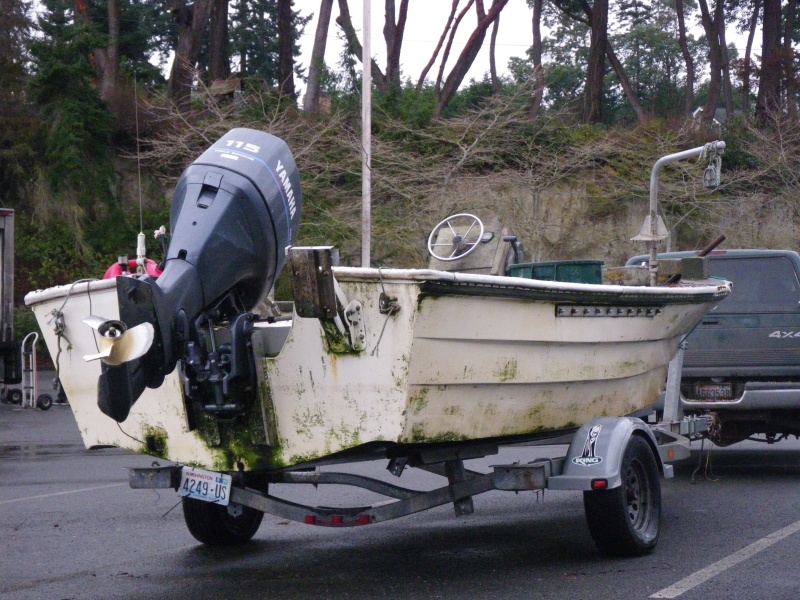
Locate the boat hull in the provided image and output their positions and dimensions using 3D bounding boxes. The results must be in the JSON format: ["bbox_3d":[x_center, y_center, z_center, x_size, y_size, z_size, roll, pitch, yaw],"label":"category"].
[{"bbox_3d":[0.797,0.319,10.881,2.170,0.930,6.850,-3,-1,29],"label":"boat hull"}]

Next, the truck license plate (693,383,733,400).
[{"bbox_3d":[2.526,0.742,14.350,0.305,0.152,0.012,-1,-1,13],"label":"truck license plate"}]

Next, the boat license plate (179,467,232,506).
[{"bbox_3d":[-1.001,0.961,9.170,0.305,0.152,0.012,7,0,27],"label":"boat license plate"}]

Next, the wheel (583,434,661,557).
[{"bbox_3d":[1.119,0.980,8.901,0.183,0.591,0.591,-3,-2,29],"label":"wheel"}]

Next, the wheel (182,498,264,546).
[{"bbox_3d":[-0.987,1.092,10.058,0.183,0.591,0.591,-3,-2,29],"label":"wheel"}]

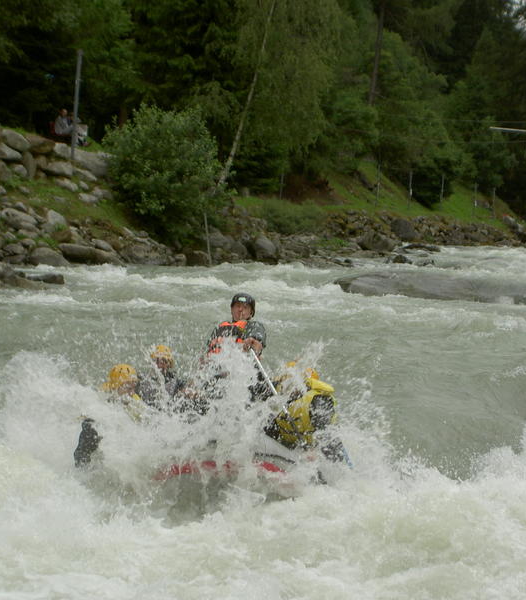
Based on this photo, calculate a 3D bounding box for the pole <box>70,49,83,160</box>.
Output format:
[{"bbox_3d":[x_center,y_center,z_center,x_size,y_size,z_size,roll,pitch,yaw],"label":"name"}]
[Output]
[{"bbox_3d":[-5.380,-5.639,78.000,0.150,3.200,0.150,4,1,0],"label":"pole"}]

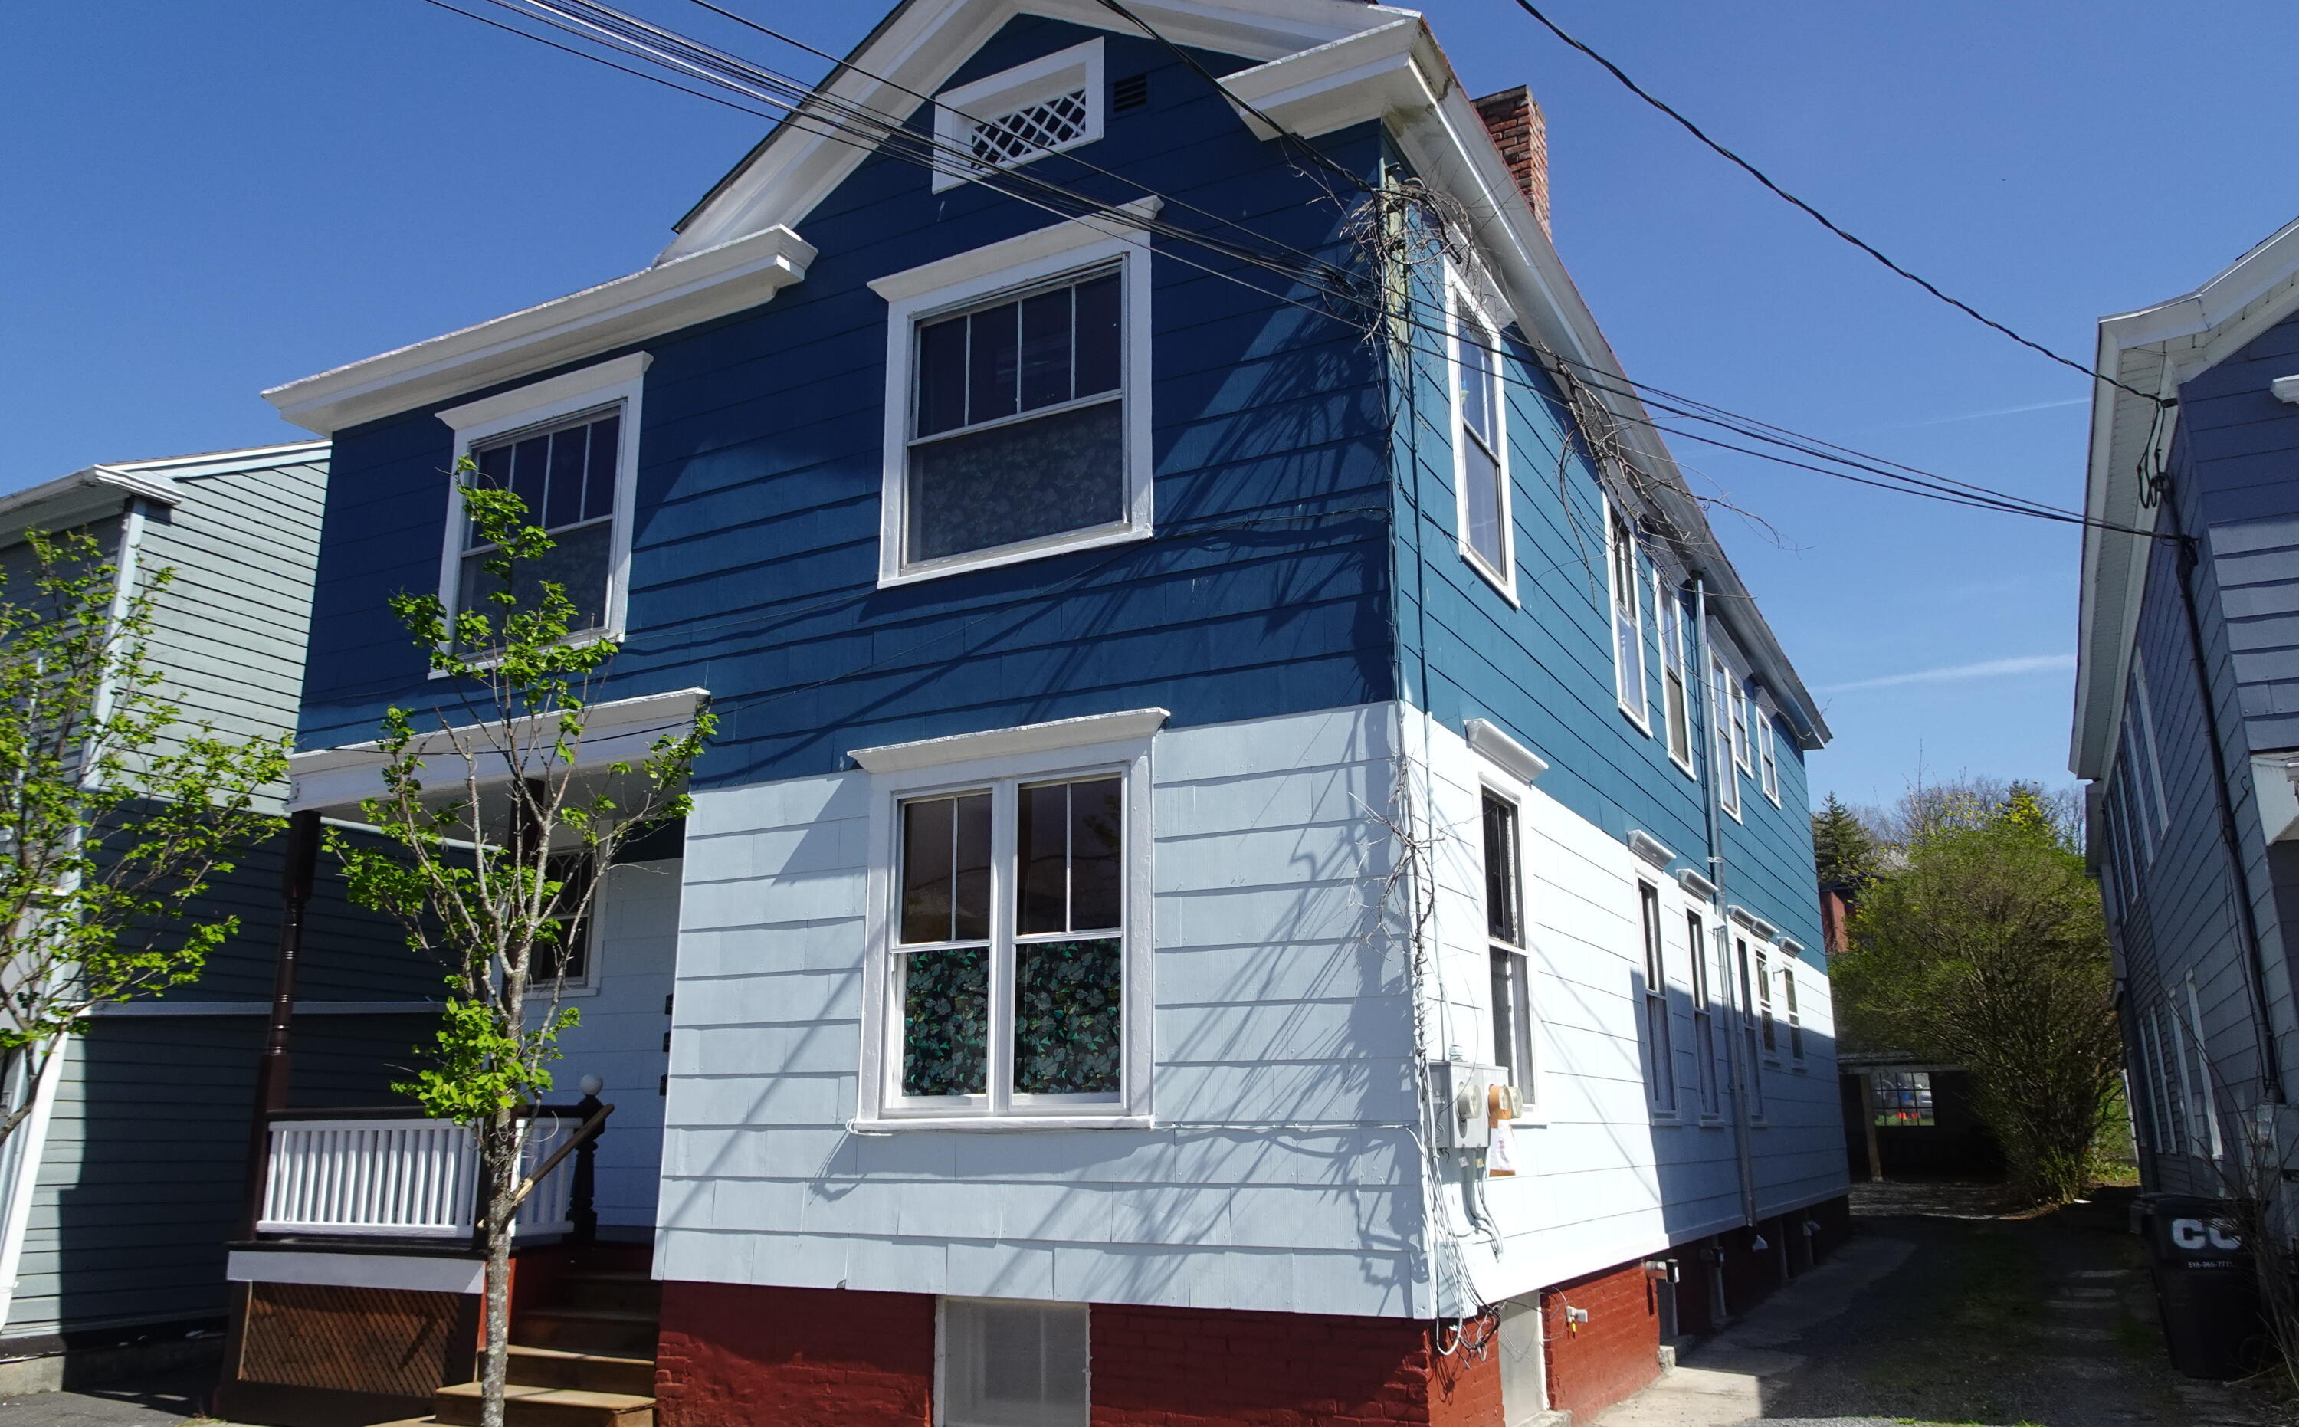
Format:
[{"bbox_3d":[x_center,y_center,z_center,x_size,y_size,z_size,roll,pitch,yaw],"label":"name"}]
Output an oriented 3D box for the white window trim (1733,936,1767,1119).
[{"bbox_3d":[5.583,2.930,14.833,0.110,1.730,0.920,-8,-16,28],"label":"white window trim"}]

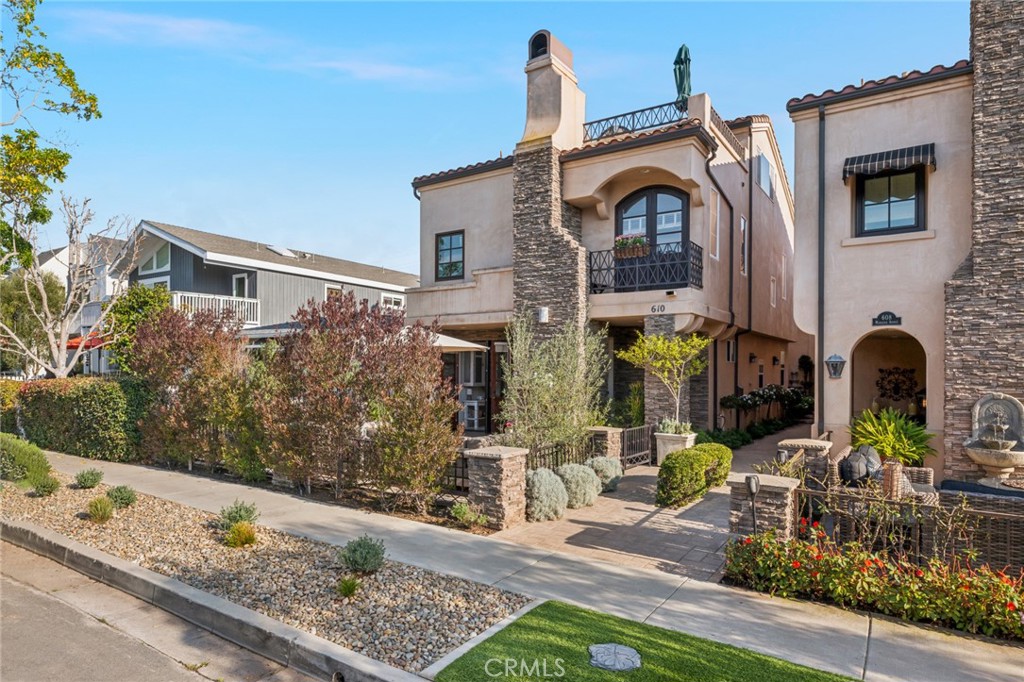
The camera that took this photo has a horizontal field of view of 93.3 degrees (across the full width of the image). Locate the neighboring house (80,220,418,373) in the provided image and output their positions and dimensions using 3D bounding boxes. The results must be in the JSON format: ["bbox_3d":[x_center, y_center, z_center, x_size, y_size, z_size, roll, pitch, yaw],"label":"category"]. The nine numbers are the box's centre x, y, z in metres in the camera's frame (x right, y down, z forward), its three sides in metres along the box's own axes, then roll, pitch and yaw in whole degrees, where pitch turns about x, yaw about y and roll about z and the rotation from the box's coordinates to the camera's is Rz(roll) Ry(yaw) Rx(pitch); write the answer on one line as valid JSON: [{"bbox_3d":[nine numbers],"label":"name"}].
[{"bbox_3d":[-8.900,-0.470,21.126,7.800,7.000,12.500,-1,-2,34],"label":"neighboring house"}]

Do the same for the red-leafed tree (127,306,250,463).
[{"bbox_3d":[-7.200,1.030,10.800,2.000,3.350,1.750,-1,-2,31],"label":"red-leafed tree"}]

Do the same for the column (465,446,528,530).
[{"bbox_3d":[-0.204,2.091,6.950,0.640,1.020,0.640,-1,-2,36],"label":"column"}]

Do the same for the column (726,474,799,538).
[{"bbox_3d":[2.968,2.152,5.685,0.640,1.020,0.640,-1,-2,36],"label":"column"}]

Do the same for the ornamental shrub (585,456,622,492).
[{"bbox_3d":[1.720,2.470,9.050,0.660,0.600,0.660,0,-2,0],"label":"ornamental shrub"}]

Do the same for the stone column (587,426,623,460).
[{"bbox_3d":[1.928,2.407,10.316,0.640,1.020,0.640,-1,-2,36],"label":"stone column"}]

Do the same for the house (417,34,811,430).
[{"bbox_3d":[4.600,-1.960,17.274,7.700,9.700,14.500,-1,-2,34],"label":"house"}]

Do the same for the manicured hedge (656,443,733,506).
[{"bbox_3d":[3.130,2.207,8.363,0.750,0.730,1.700,-2,-3,43],"label":"manicured hedge"}]

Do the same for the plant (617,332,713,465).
[{"bbox_3d":[3.334,1.225,10.551,1.850,2.850,1.750,-1,-2,33],"label":"plant"}]

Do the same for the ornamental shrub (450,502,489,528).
[{"bbox_3d":[-0.587,2.357,6.677,0.480,0.310,0.440,-1,-2,33],"label":"ornamental shrub"}]

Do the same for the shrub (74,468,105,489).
[{"bbox_3d":[-7.581,2.404,8.680,0.420,0.360,0.420,-1,-2,33],"label":"shrub"}]

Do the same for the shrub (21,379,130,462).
[{"bbox_3d":[-11.310,2.030,12.881,4.800,1.800,0.900,-1,-2,26],"label":"shrub"}]

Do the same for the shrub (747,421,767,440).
[{"bbox_3d":[6.934,2.515,13.718,0.520,0.500,0.520,-1,-3,35],"label":"shrub"}]

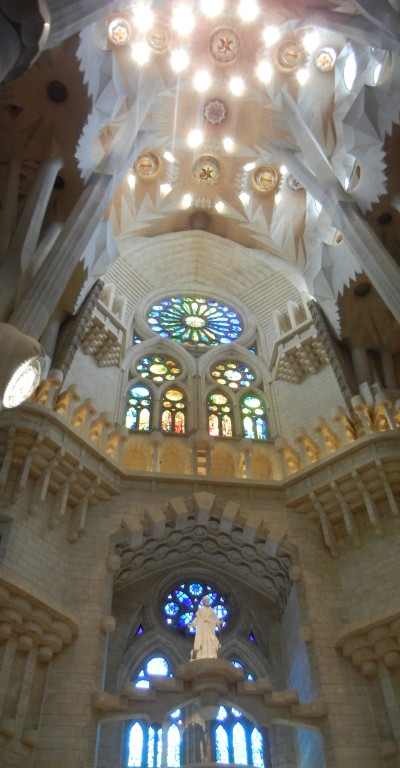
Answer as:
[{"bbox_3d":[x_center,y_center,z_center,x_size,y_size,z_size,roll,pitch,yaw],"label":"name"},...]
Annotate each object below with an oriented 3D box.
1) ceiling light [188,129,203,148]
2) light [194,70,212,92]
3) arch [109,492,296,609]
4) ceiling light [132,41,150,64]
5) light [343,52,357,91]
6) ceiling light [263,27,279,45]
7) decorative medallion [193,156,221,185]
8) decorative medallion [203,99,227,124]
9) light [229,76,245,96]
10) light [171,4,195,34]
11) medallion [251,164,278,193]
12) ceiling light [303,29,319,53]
[{"bbox_3d":[-0.282,-15.391,41.729,0.807,0.600,0.807,5,-53,-5],"label":"ceiling light"},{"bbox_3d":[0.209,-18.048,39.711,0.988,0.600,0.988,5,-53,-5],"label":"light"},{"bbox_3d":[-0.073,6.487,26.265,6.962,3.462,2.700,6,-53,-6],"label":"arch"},{"bbox_3d":[-3.401,-19.271,38.692,0.963,0.600,0.963,5,-53,-5],"label":"ceiling light"},{"bbox_3d":[8.255,-17.256,36.753,0.500,1.900,1.900,6,-53,-6],"label":"light"},{"bbox_3d":[3.960,-19.575,37.386,0.920,0.400,0.950,-1,-53,-1],"label":"ceiling light"},{"bbox_3d":[0.439,-13.811,42.956,1.750,0.350,1.750,-1,-53,-1],"label":"decorative medallion"},{"bbox_3d":[0.888,-16.689,40.764,1.411,0.380,1.411,5,-53,-5],"label":"decorative medallion"},{"bbox_3d":[2.138,-17.423,38.982,0.950,0.400,1.020,-1,-53,-1],"label":"light"},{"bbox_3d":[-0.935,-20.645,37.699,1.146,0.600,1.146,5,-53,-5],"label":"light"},{"bbox_3d":[4.267,-13.389,43.365,1.626,0.380,1.626,5,-53,-5],"label":"medallion"},{"bbox_3d":[6.239,-19.396,37.583,0.920,0.400,1.100,6,-53,-6],"label":"ceiling light"}]

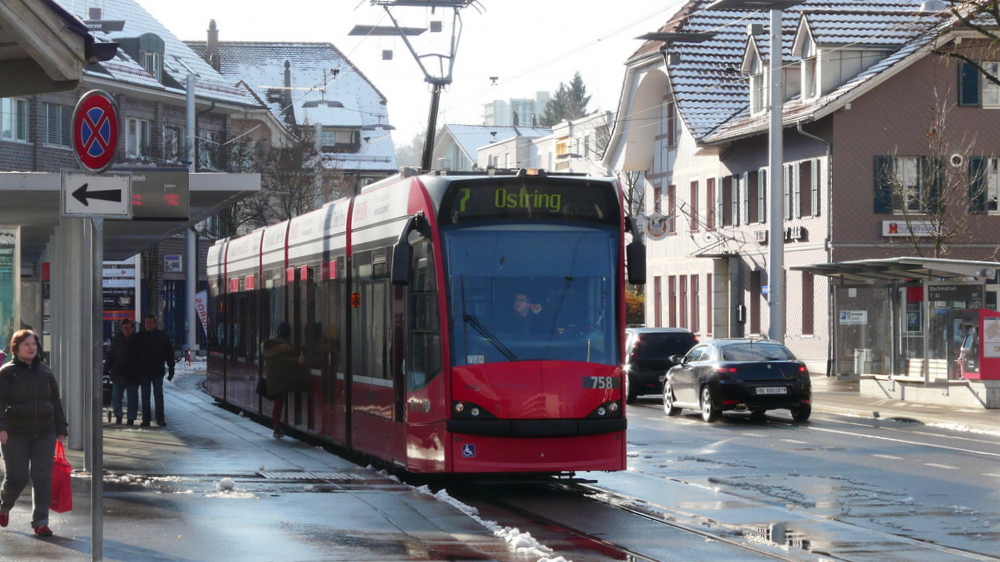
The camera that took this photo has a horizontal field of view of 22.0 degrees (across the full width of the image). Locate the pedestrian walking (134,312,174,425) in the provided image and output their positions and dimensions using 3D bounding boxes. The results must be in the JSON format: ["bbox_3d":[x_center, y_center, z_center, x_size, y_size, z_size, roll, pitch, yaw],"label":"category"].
[{"bbox_3d":[-5.402,1.392,40.200,0.620,1.770,0.400,0,-1,-6],"label":"pedestrian walking"}]

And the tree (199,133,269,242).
[{"bbox_3d":[-8.115,-0.870,78.000,2.800,7.390,2.800,0,-1,0],"label":"tree"}]

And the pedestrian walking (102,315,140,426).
[{"bbox_3d":[-5.940,1.426,40.400,0.600,1.670,0.400,0,-1,-6],"label":"pedestrian walking"}]

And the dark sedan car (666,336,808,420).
[{"bbox_3d":[4.000,1.664,43.750,1.780,1.380,4.470,0,-1,-10],"label":"dark sedan car"}]

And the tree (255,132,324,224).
[{"bbox_3d":[-6.519,-0.914,80.000,2.800,7.540,2.800,0,-1,0],"label":"tree"}]

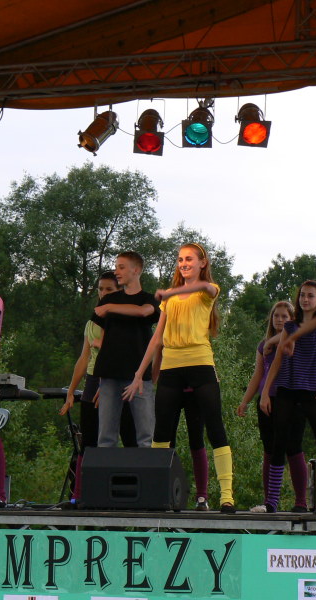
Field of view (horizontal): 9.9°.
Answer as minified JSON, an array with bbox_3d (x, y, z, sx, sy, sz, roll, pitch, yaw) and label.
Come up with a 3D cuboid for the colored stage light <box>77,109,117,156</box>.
[{"bbox_3d":[-0.525,-1.516,16.300,0.250,0.370,0.260,44,-23,-19],"label":"colored stage light"}]

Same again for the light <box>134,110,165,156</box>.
[{"bbox_3d":[-0.070,-1.485,16.100,0.260,0.360,0.255,1,-45,3],"label":"light"}]

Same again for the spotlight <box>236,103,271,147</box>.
[{"bbox_3d":[0.815,-1.518,15.760,0.260,0.255,0.360,2,37,-7],"label":"spotlight"}]

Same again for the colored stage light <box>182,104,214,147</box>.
[{"bbox_3d":[0.373,-1.516,15.950,0.260,0.255,0.360,0,31,13],"label":"colored stage light"}]

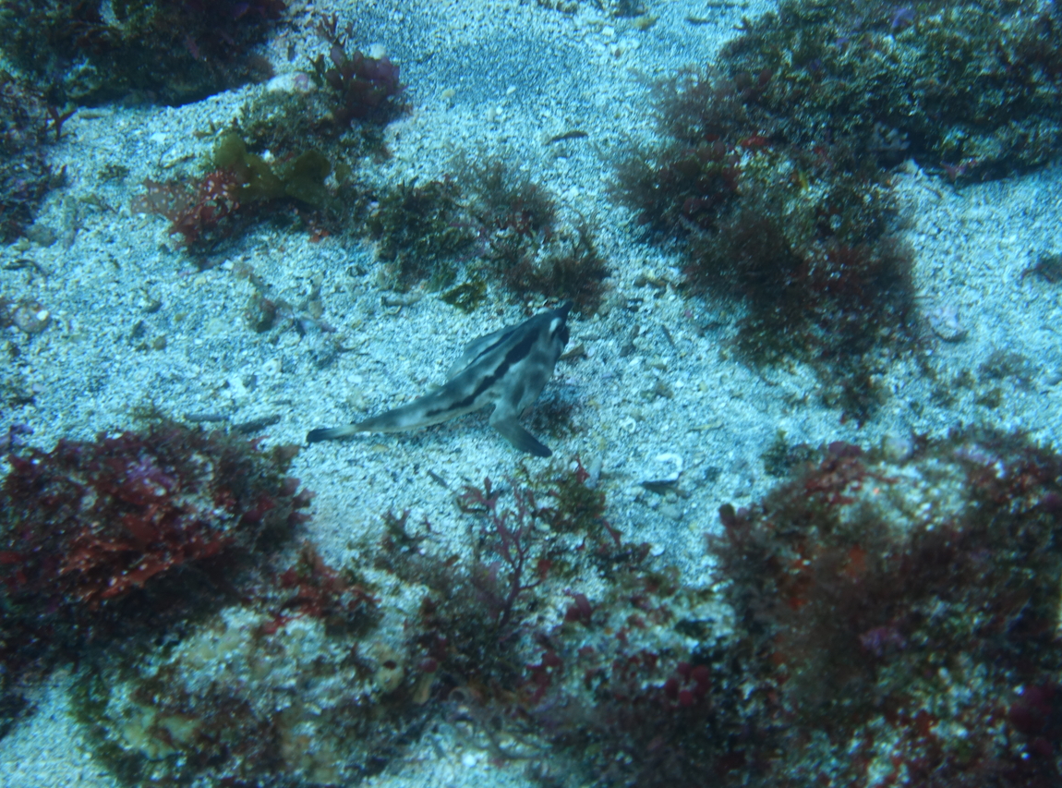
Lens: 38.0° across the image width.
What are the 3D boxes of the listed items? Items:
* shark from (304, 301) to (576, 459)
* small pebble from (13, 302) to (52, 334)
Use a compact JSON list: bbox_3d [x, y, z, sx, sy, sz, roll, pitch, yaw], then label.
[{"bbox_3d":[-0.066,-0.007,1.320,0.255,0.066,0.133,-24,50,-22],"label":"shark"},{"bbox_3d":[-0.458,-0.070,1.418,0.033,0.018,0.027,0,45,0],"label":"small pebble"}]

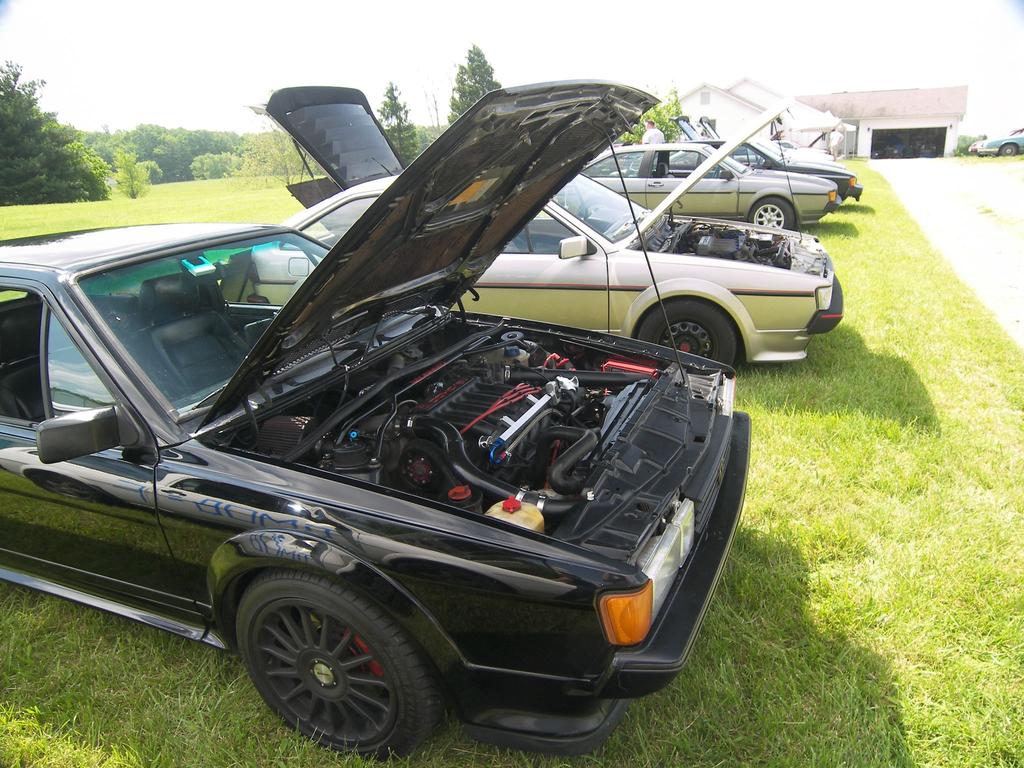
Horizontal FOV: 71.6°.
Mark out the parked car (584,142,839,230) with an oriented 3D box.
[{"bbox_3d":[2.734,-2.930,10.583,4.120,1.280,1.630,7,21,24],"label":"parked car"}]

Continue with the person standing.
[{"bbox_3d":[3.297,-5.298,16.789,0.320,1.750,0.500,13,24,37],"label":"person standing"}]

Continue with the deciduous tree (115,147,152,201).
[{"bbox_3d":[-22.440,-12.290,41.539,2.100,2.793,2.100,-2,19,0],"label":"deciduous tree"}]

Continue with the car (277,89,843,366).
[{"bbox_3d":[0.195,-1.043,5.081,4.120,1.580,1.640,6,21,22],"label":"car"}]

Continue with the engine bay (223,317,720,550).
[{"bbox_3d":[0.007,0.232,2.283,1.140,0.560,1.360,6,19,23],"label":"engine bay"}]

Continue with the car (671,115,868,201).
[{"bbox_3d":[3.947,-3.655,12.602,4.120,1.280,1.630,5,21,21],"label":"car"}]

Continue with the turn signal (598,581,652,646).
[{"bbox_3d":[0.228,0.449,1.426,0.112,0.148,0.067,6,19,23],"label":"turn signal"}]

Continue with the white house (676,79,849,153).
[{"bbox_3d":[19.915,-20.854,55.945,13.000,5.517,9.000,7,21,23],"label":"white house"}]

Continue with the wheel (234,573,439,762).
[{"bbox_3d":[-0.421,0.684,1.819,0.570,0.575,0.190,6,19,23],"label":"wheel"}]

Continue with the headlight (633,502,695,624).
[{"bbox_3d":[0.342,0.385,1.587,0.087,0.112,0.350,6,19,23],"label":"headlight"}]

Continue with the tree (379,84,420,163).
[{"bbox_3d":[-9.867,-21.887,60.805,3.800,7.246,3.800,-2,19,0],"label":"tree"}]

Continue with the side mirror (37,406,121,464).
[{"bbox_3d":[-1.052,0.114,1.717,0.105,0.100,0.175,6,19,23],"label":"side mirror"}]

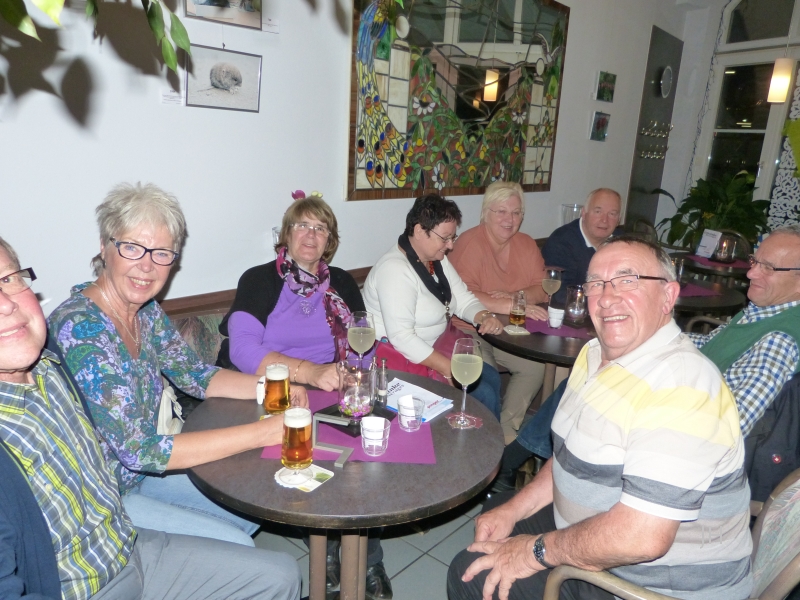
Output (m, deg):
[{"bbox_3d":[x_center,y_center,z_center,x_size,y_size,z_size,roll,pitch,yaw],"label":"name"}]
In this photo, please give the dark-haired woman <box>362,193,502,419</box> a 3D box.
[{"bbox_3d":[0.100,0.210,2.400,0.720,1.250,0.520,10,16,27],"label":"dark-haired woman"}]

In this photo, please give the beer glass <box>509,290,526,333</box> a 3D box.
[{"bbox_3d":[0.472,0.047,2.392,0.067,0.155,0.067,14,18,39],"label":"beer glass"}]

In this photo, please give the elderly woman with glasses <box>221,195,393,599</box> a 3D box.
[{"bbox_3d":[-0.306,0.285,2.051,0.530,1.250,0.800,-5,16,-27],"label":"elderly woman with glasses"}]

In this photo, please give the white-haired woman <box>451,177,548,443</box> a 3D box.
[{"bbox_3d":[0.423,0.093,2.866,0.550,1.290,0.800,-2,15,-18],"label":"white-haired woman"}]

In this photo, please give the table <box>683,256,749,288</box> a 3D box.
[{"bbox_3d":[2.279,0.090,4.364,0.800,0.730,0.800,14,18,39],"label":"table"}]

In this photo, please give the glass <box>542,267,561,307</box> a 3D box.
[{"bbox_3d":[0.652,-0.022,2.577,0.082,0.215,0.082,14,18,39],"label":"glass"}]

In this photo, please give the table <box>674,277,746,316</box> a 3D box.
[{"bbox_3d":[1.433,0.287,3.424,0.800,0.730,0.800,14,18,39],"label":"table"}]

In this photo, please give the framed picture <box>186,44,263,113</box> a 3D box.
[{"bbox_3d":[-0.634,-0.805,2.193,0.020,0.212,0.305,14,18,39],"label":"framed picture"}]

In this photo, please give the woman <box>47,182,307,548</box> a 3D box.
[{"bbox_3d":[-0.530,0.370,1.430,0.750,1.320,0.560,9,15,26],"label":"woman"}]

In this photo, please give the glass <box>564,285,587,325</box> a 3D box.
[{"bbox_3d":[0.750,0.019,2.561,0.096,0.150,0.096,14,18,39],"label":"glass"}]

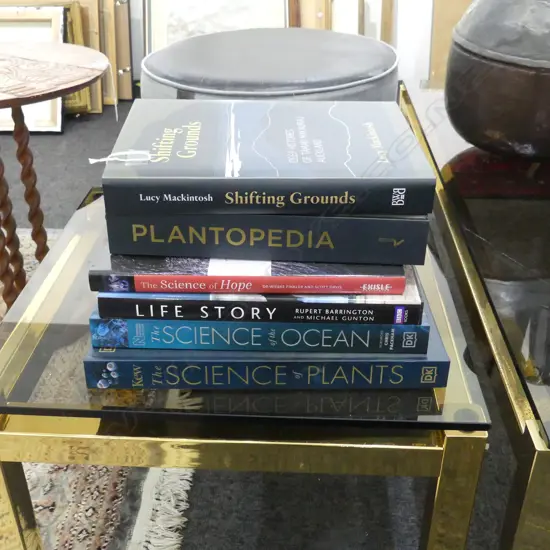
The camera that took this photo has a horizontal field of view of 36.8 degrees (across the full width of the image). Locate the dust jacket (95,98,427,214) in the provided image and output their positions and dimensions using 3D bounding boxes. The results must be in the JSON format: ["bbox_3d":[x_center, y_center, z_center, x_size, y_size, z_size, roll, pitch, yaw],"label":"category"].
[{"bbox_3d":[-0.006,-0.112,0.753,0.265,0.032,0.203,0,29,-1],"label":"dust jacket"}]

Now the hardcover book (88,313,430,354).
[{"bbox_3d":[-0.010,-0.006,0.786,0.280,0.028,0.235,1,29,1],"label":"hardcover book"}]

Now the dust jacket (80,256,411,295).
[{"bbox_3d":[-0.021,-0.045,0.766,0.256,0.018,0.213,1,29,0],"label":"dust jacket"}]

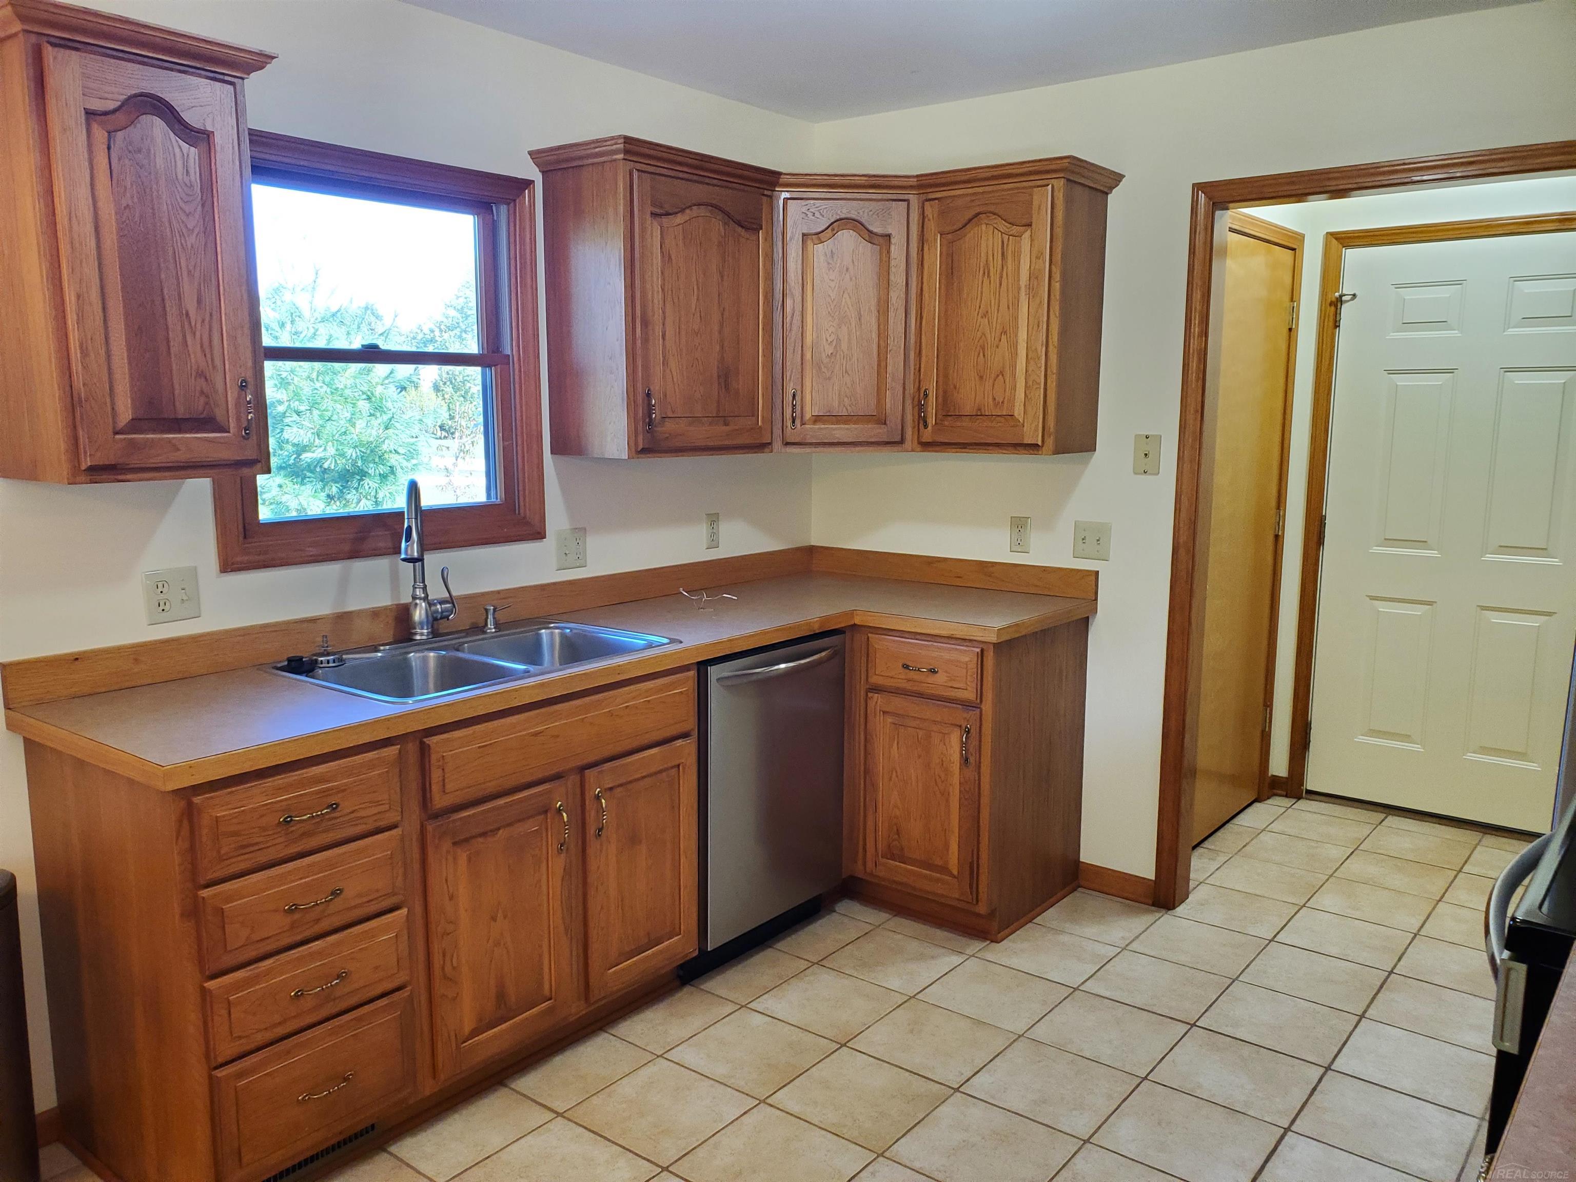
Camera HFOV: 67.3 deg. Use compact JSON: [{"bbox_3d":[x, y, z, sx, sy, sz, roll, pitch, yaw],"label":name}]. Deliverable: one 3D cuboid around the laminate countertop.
[{"bbox_3d":[-0.290,0.147,2.975,1.113,0.040,2.582,6,10,38],"label":"laminate countertop"}]

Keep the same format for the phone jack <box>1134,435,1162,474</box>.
[{"bbox_3d":[1.032,-0.390,3.407,0.078,0.116,0.013,6,10,38],"label":"phone jack"}]

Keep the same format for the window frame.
[{"bbox_3d":[-0.999,-0.573,2.925,0.081,0.963,0.914,6,11,39],"label":"window frame"}]

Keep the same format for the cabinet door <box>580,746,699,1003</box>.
[{"bbox_3d":[-0.351,0.661,2.844,0.022,0.558,0.367,6,11,39],"label":"cabinet door"}]

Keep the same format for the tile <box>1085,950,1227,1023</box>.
[{"bbox_3d":[0.970,1.039,3.111,0.304,0.010,0.298,6,10,38],"label":"tile"}]

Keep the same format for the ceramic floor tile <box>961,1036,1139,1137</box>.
[{"bbox_3d":[0.590,1.107,2.646,0.304,0.010,0.298,6,10,38],"label":"ceramic floor tile"}]

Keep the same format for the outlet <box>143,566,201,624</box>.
[{"bbox_3d":[-1.321,0.010,2.542,0.012,0.112,0.114,6,10,38],"label":"outlet"}]

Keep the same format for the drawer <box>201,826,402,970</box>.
[{"bbox_3d":[-1.015,0.532,2.245,0.460,0.150,0.381,6,10,38],"label":"drawer"}]

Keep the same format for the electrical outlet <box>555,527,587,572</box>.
[{"bbox_3d":[-0.622,-0.120,3.410,0.012,0.115,0.113,6,10,38],"label":"electrical outlet"}]

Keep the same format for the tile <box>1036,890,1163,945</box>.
[{"bbox_3d":[0.923,0.977,3.528,0.293,0.010,0.297,6,11,39],"label":"tile"}]

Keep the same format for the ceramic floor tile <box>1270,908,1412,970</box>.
[{"bbox_3d":[1.590,0.994,3.377,0.303,0.010,0.297,6,11,39],"label":"ceramic floor tile"}]

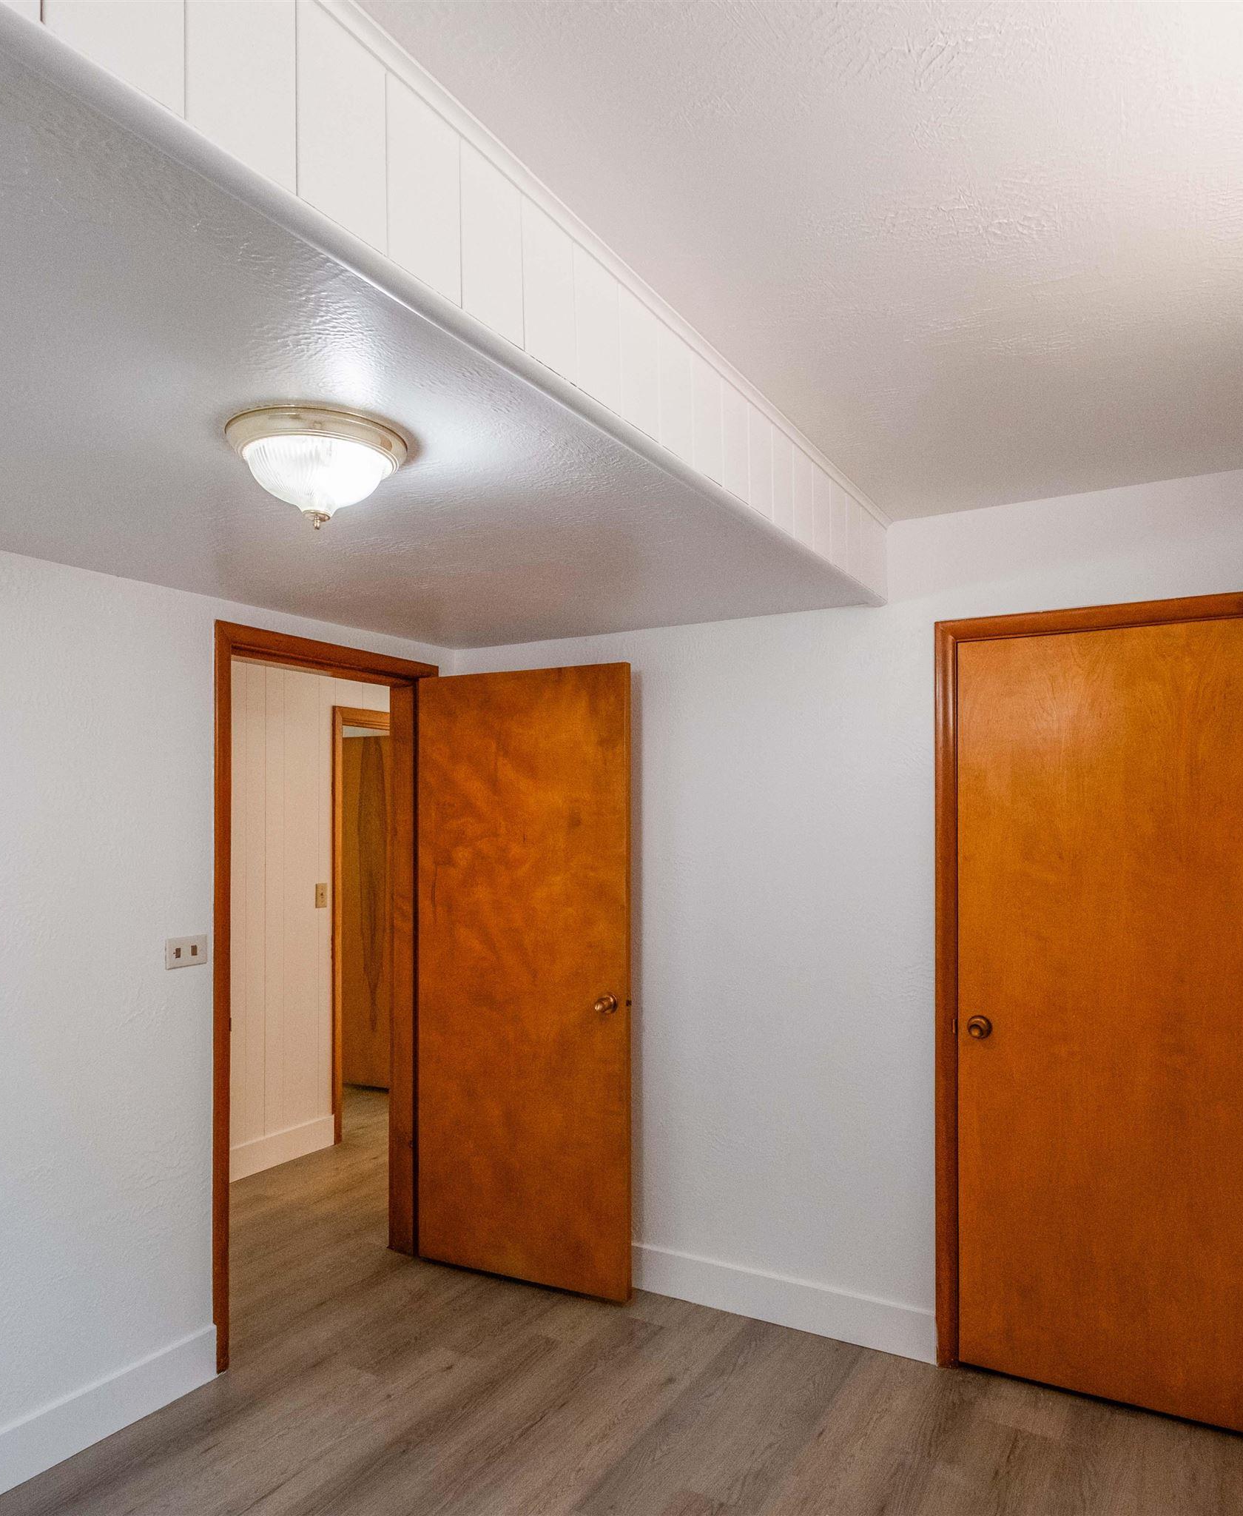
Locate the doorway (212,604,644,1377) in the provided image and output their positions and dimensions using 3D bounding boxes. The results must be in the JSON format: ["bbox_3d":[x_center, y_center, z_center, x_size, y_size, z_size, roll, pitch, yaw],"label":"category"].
[{"bbox_3d":[-0.620,0.680,2.870,0.840,2.100,0.930,-1,-3,33],"label":"doorway"}]

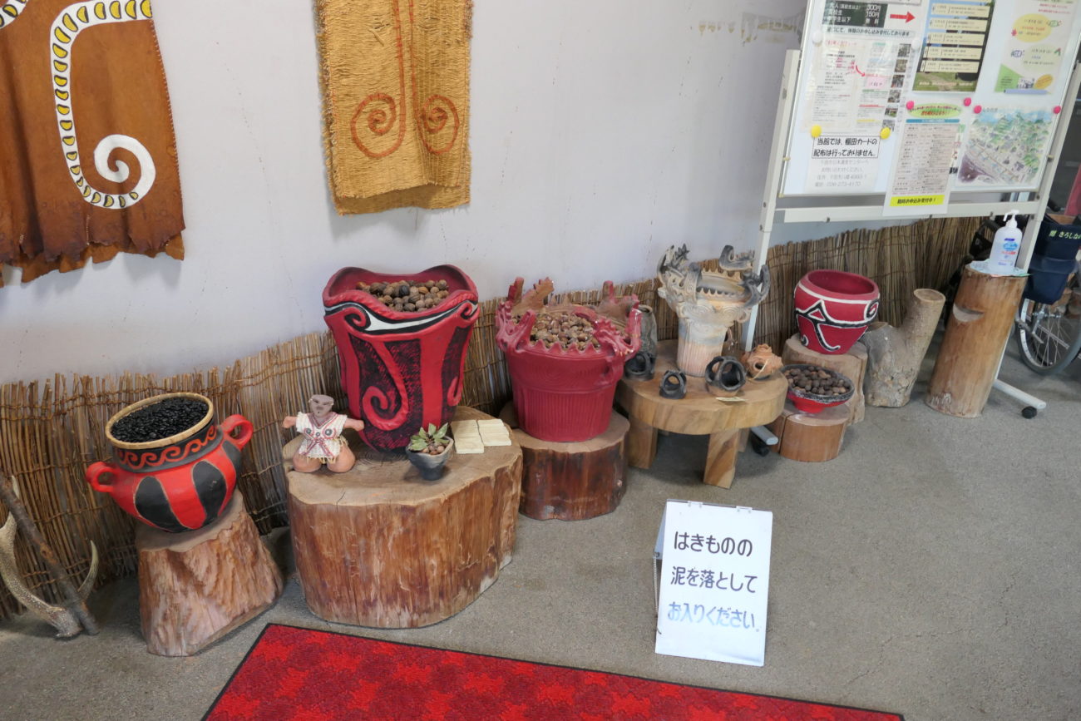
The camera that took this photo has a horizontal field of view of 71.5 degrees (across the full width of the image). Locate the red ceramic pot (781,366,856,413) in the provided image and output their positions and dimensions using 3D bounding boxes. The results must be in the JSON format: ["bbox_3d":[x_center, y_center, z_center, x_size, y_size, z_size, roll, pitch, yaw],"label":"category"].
[{"bbox_3d":[1.038,0.124,2.833,0.256,0.127,0.256,2,22,0],"label":"red ceramic pot"}]

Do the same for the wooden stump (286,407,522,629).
[{"bbox_3d":[-0.369,0.394,2.063,0.610,0.330,0.580,2,22,0],"label":"wooden stump"}]

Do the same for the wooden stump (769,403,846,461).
[{"bbox_3d":[0.992,0.255,2.807,0.290,0.130,0.265,10,23,20],"label":"wooden stump"}]

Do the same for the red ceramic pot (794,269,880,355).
[{"bbox_3d":[1.168,-0.184,2.997,0.318,0.279,0.318,2,22,0],"label":"red ceramic pot"}]

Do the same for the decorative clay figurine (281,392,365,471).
[{"bbox_3d":[-0.542,0.172,1.913,0.196,0.187,0.115,1,22,-3],"label":"decorative clay figurine"}]

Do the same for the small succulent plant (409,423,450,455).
[{"bbox_3d":[-0.278,0.197,1.876,0.095,0.060,0.090,2,22,0],"label":"small succulent plant"}]

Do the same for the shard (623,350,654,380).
[{"bbox_3d":[0.343,0.013,2.586,0.108,0.090,0.090,9,23,17],"label":"shard"}]

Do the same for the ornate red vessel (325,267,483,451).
[{"bbox_3d":[-0.370,-0.006,2.040,0.400,0.440,0.380,-2,22,-10],"label":"ornate red vessel"}]

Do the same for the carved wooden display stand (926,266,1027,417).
[{"bbox_3d":[1.794,-0.075,3.101,0.220,0.580,0.220,2,22,0],"label":"carved wooden display stand"}]

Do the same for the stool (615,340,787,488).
[{"bbox_3d":[0.550,0.189,2.746,0.630,0.336,0.630,2,22,0],"label":"stool"}]

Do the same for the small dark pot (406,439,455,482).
[{"bbox_3d":[-0.274,0.242,1.884,0.115,0.100,0.115,2,22,-1],"label":"small dark pot"}]

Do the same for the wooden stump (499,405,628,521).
[{"bbox_3d":[0.074,0.314,2.461,0.415,0.215,0.400,2,22,0],"label":"wooden stump"}]

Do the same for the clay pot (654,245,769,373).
[{"bbox_3d":[0.579,-0.163,2.624,0.378,0.412,0.360,2,22,0],"label":"clay pot"}]

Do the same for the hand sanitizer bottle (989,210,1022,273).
[{"bbox_3d":[1.856,-0.476,2.996,0.095,0.245,0.095,8,22,16],"label":"hand sanitizer bottle"}]

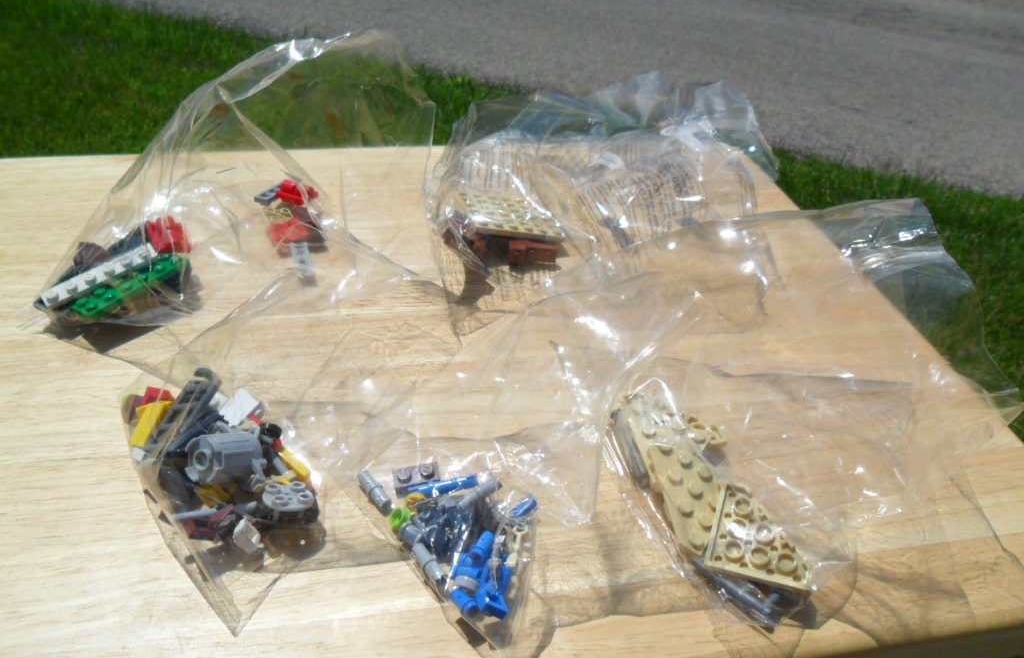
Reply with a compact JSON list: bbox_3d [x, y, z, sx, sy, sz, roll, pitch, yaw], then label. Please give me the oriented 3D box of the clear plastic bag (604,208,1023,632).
[{"bbox_3d":[0.109,0.020,0.279,0.122,0.079,0.114,-15,40,-23],"label":"clear plastic bag"}]

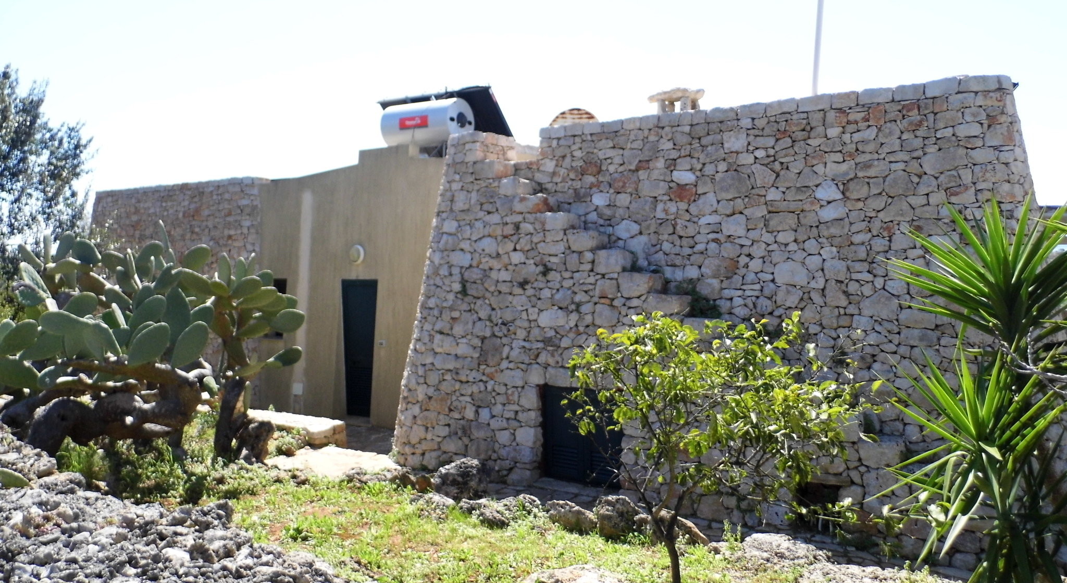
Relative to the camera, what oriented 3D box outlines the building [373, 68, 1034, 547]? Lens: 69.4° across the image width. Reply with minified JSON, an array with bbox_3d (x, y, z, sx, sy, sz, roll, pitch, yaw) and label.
[{"bbox_3d":[2.378,0.139,9.460,6.300,3.900,5.000,2,1,30],"label":"building"}]

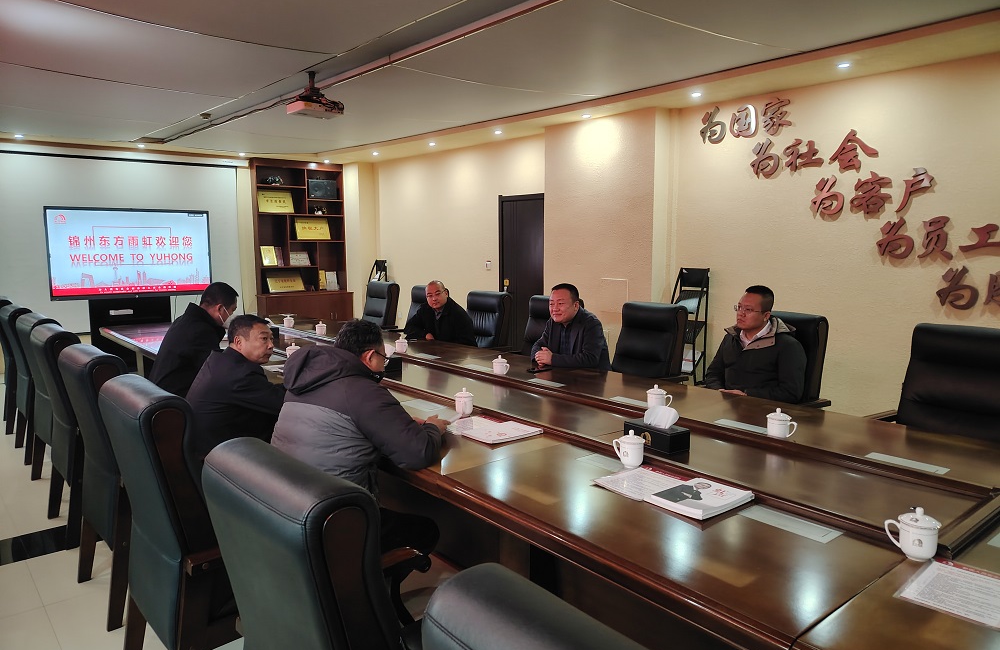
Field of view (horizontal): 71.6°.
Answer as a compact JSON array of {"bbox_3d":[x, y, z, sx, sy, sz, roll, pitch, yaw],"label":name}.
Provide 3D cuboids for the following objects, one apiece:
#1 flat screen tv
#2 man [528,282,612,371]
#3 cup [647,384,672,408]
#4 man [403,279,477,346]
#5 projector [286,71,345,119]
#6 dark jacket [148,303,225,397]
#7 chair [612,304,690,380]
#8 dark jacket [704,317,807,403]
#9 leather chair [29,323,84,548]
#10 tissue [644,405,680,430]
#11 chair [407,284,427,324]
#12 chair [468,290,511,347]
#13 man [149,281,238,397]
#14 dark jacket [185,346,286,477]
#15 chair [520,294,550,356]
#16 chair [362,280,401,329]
[{"bbox_3d":[-4.309,-0.845,8.143,1.710,1.020,0.090,-5,8,-38],"label":"flat screen tv"},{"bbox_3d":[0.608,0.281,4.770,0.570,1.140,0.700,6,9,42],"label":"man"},{"bbox_3d":[0.819,0.375,3.560,0.132,0.140,0.104,1,7,13],"label":"cup"},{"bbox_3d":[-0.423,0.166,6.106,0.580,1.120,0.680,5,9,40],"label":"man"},{"bbox_3d":[-1.410,-1.761,5.317,0.340,0.330,0.280,-5,8,-38],"label":"projector"},{"bbox_3d":[-1.671,0.199,3.925,0.580,0.680,0.540,-5,8,-39],"label":"dark jacket"},{"bbox_3d":[0.869,0.426,4.910,0.680,1.110,0.600,-6,9,-42],"label":"chair"},{"bbox_3d":[1.466,0.261,3.966,0.460,0.640,0.570,-6,9,-42],"label":"dark jacket"},{"bbox_3d":[-2.217,0.568,4.026,0.670,1.150,0.640,-5,8,-38],"label":"leather chair"},{"bbox_3d":[0.634,0.362,2.712,0.060,0.080,0.130,-5,8,-39],"label":"tissue"},{"bbox_3d":[-0.940,0.176,7.124,0.680,1.110,0.600,-6,9,-42],"label":"chair"},{"bbox_3d":[-0.274,0.289,6.417,0.640,1.150,0.670,5,9,41],"label":"chair"},{"bbox_3d":[-1.683,0.450,4.119,0.880,1.360,0.580,-5,8,-38],"label":"man"},{"bbox_3d":[-1.276,0.393,3.410,0.660,0.660,0.580,-5,8,-38],"label":"dark jacket"},{"bbox_3d":[0.271,0.358,5.793,0.670,1.150,0.640,-6,9,-44],"label":"chair"},{"bbox_3d":[-1.540,0.092,7.869,0.680,1.110,0.600,-6,9,-42],"label":"chair"}]

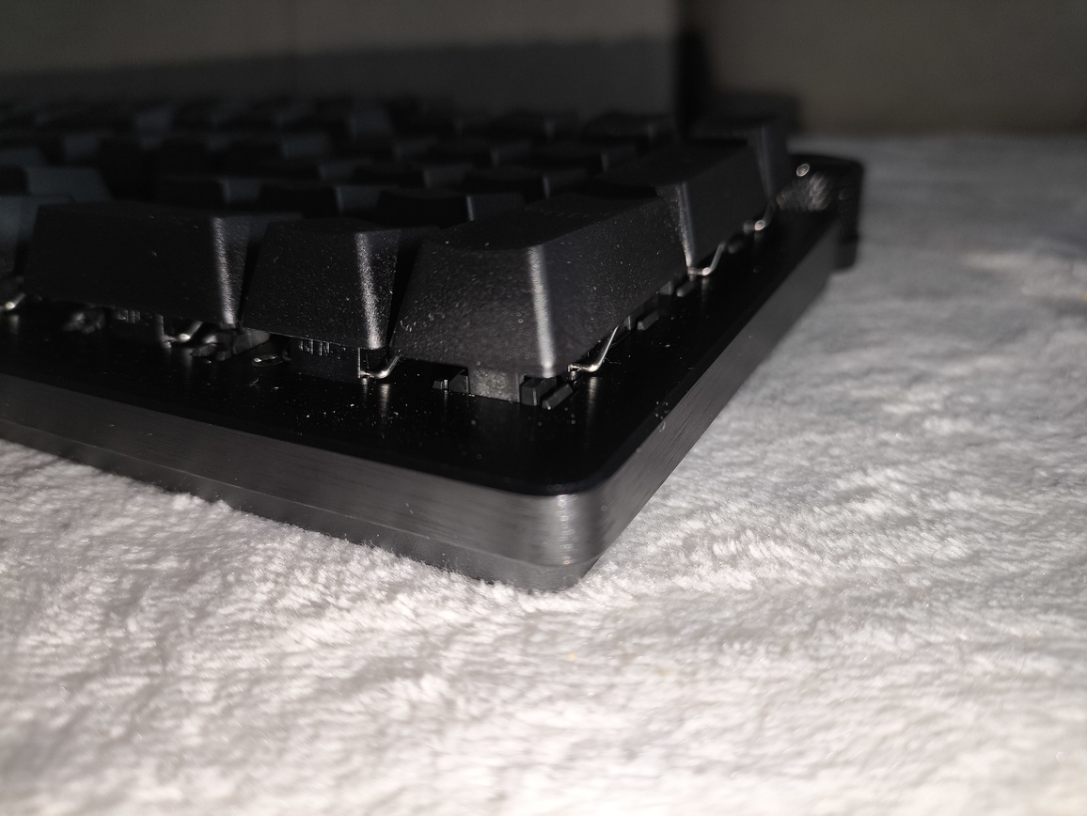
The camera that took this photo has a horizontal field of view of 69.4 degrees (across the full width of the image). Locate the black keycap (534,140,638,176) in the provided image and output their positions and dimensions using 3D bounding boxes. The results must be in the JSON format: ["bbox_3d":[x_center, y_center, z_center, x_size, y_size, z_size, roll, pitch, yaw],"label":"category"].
[{"bbox_3d":[0.007,-0.038,0.129,0.018,0.010,0.018,10,28,26],"label":"black keycap"}]

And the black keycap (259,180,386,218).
[{"bbox_3d":[-0.028,-0.026,0.107,0.018,0.010,0.018,10,28,26],"label":"black keycap"}]

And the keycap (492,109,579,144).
[{"bbox_3d":[-0.002,-0.049,0.152,0.018,0.012,0.018,10,28,26],"label":"keycap"}]

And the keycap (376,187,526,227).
[{"bbox_3d":[-0.011,-0.023,0.099,0.018,0.010,0.018,10,28,26],"label":"keycap"}]

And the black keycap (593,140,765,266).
[{"bbox_3d":[0.019,-0.031,0.113,0.018,0.010,0.037,10,28,26],"label":"black keycap"}]

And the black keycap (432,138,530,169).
[{"bbox_3d":[-0.010,-0.041,0.137,0.018,0.010,0.018,10,28,26],"label":"black keycap"}]

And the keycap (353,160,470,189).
[{"bbox_3d":[-0.019,-0.033,0.122,0.018,0.010,0.018,10,28,26],"label":"keycap"}]

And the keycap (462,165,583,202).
[{"bbox_3d":[-0.002,-0.030,0.114,0.018,0.010,0.018,10,28,26],"label":"keycap"}]

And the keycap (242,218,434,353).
[{"bbox_3d":[-0.020,-0.015,0.084,0.018,0.010,0.018,10,28,26],"label":"keycap"}]

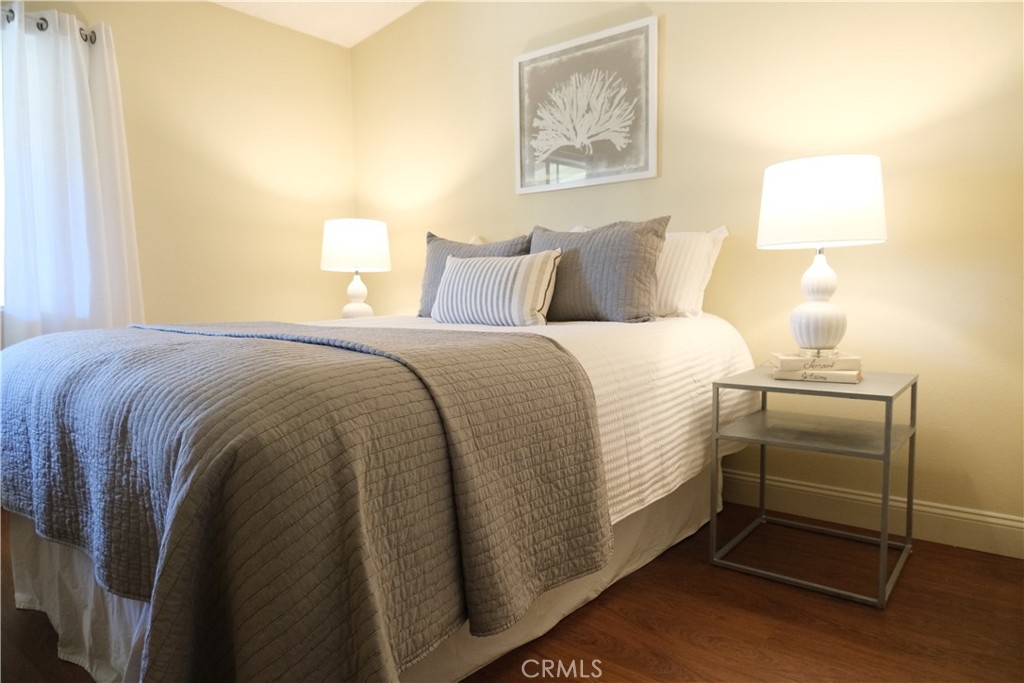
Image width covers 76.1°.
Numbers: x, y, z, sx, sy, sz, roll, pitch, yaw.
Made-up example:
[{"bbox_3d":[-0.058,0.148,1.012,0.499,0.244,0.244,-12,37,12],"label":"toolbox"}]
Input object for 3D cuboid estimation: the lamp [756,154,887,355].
[{"bbox_3d":[0.998,-0.257,2.120,0.379,0.618,0.379,3,6,39],"label":"lamp"}]

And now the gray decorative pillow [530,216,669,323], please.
[{"bbox_3d":[0.317,-0.282,2.610,0.639,0.428,0.181,3,-13,39],"label":"gray decorative pillow"}]

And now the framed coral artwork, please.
[{"bbox_3d":[0.319,-1.073,3.075,0.790,0.679,0.027,3,6,39],"label":"framed coral artwork"}]

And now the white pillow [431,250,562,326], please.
[{"bbox_3d":[-0.074,-0.217,2.630,0.603,0.307,0.151,3,-17,39],"label":"white pillow"}]

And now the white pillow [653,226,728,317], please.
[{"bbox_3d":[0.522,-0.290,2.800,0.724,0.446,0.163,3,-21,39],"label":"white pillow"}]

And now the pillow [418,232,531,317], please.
[{"bbox_3d":[-0.173,-0.313,3.053,0.657,0.428,0.175,3,-12,39],"label":"pillow"}]

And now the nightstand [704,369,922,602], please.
[{"bbox_3d":[1.002,0.424,2.162,0.505,0.603,0.482,3,6,39],"label":"nightstand"}]

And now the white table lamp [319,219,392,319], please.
[{"bbox_3d":[-0.840,-0.335,3.562,0.379,0.618,0.379,3,6,39],"label":"white table lamp"}]

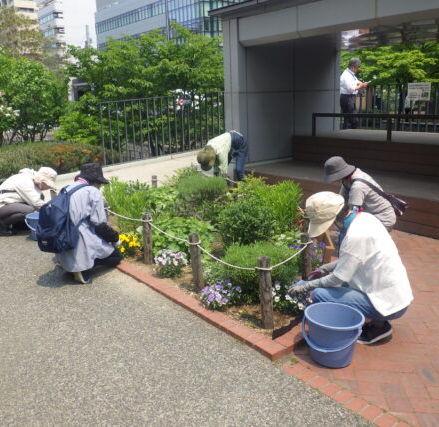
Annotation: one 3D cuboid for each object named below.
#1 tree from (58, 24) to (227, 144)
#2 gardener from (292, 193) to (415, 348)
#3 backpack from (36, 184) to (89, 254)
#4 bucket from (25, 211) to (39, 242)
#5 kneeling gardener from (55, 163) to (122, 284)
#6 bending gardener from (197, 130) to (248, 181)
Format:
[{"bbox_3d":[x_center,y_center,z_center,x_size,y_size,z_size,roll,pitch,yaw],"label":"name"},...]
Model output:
[{"bbox_3d":[-1.897,-3.204,11.800,4.100,3.200,3.500,-2,14,0],"label":"tree"},{"bbox_3d":[0.787,0.302,2.768,0.720,0.860,0.500,1,14,12],"label":"gardener"},{"bbox_3d":[-1.275,0.047,3.600,0.330,0.480,0.240,9,3,38],"label":"backpack"},{"bbox_3d":[-1.984,0.145,5.051,0.300,0.250,0.300,-2,14,0],"label":"bucket"},{"bbox_3d":[-1.113,0.060,3.850,0.480,0.930,0.620,10,18,40],"label":"kneeling gardener"},{"bbox_3d":[0.036,-0.754,7.039,0.800,0.930,0.480,-9,16,-29],"label":"bending gardener"}]

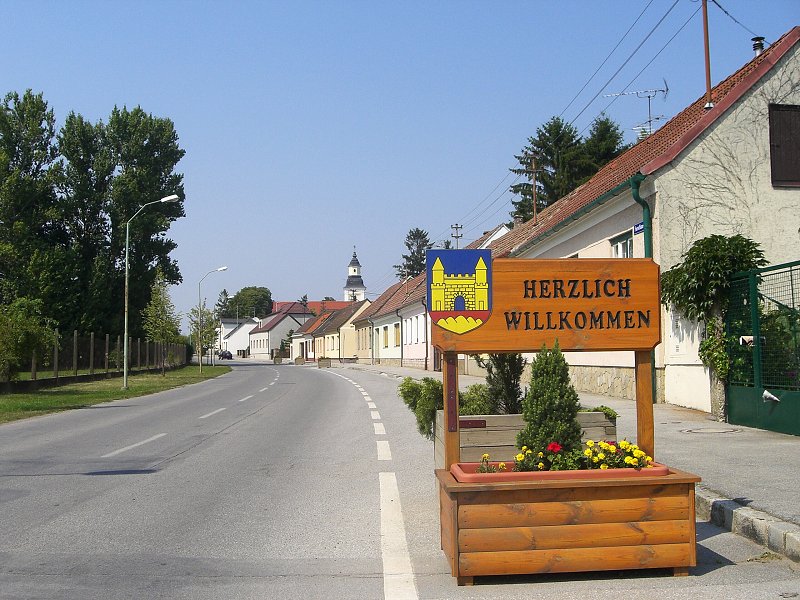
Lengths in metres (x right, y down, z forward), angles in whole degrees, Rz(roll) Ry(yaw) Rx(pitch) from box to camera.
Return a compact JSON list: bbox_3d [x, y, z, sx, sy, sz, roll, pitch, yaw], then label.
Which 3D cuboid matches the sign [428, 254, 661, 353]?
[{"bbox_3d":[0.805,0.005,4.860,1.313,0.568,0.060,-1,-4,-4],"label":"sign"}]

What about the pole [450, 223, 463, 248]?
[{"bbox_3d":[3.719,-3.278,57.000,0.720,3.440,0.200,-1,-4,-4],"label":"pole"}]

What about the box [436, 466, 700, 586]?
[{"bbox_3d":[0.841,1.153,4.584,1.254,0.485,0.632,-1,-4,-4],"label":"box"}]

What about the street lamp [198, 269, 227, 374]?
[{"bbox_3d":[-11.743,1.265,55.000,1.754,6.701,0.350,0,-4,-12],"label":"street lamp"}]

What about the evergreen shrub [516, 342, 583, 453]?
[{"bbox_3d":[0.786,0.529,4.634,0.352,0.651,0.352,-1,-4,-4],"label":"evergreen shrub"}]

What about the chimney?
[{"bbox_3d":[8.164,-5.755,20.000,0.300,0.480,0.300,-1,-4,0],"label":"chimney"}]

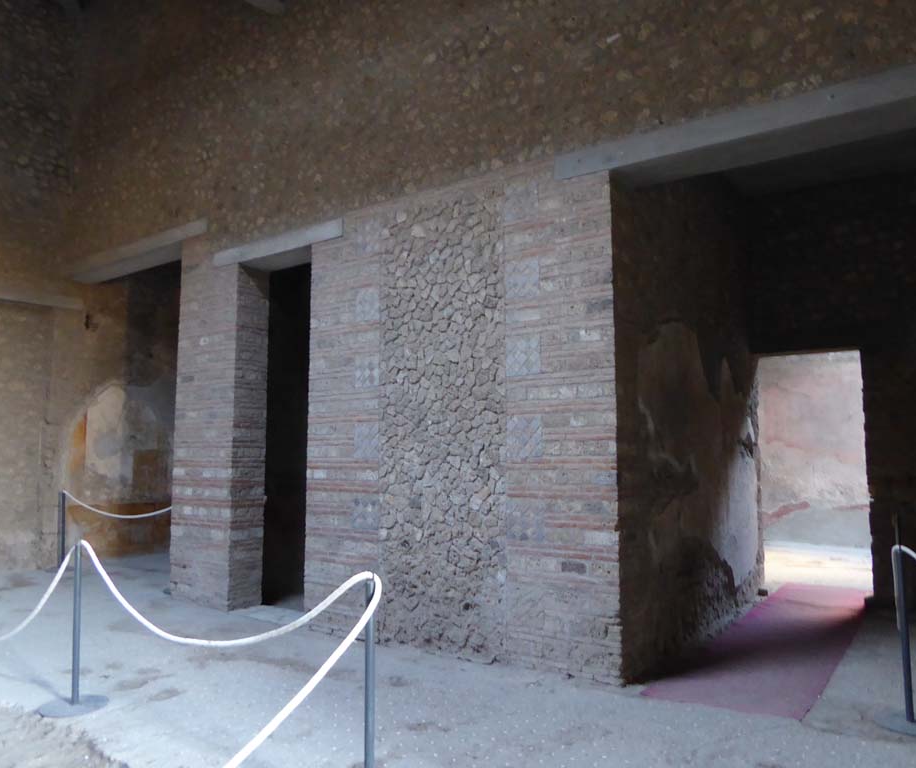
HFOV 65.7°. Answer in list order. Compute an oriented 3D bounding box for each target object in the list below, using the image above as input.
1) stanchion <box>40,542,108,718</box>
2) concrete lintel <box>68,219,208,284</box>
[{"bbox_3d":[-2.349,1.478,4.380,0.392,0.975,0.392,-4,-7,36],"label":"stanchion"},{"bbox_3d":[-3.710,-1.583,8.561,2.911,0.167,0.441,-4,-7,36],"label":"concrete lintel"}]

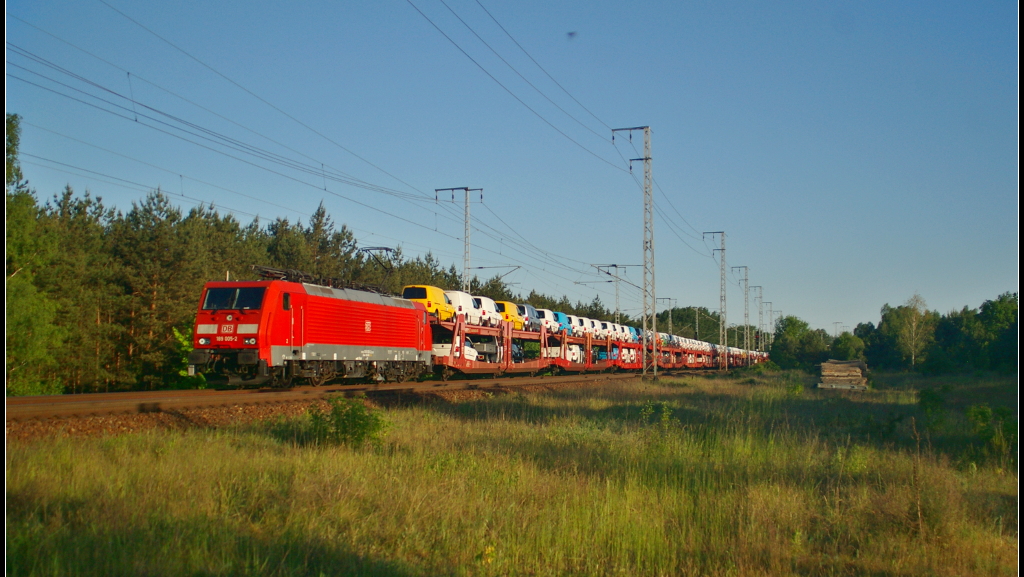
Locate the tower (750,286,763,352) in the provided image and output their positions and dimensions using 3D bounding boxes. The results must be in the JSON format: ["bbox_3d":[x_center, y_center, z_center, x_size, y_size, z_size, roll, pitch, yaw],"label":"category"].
[{"bbox_3d":[53.330,8.550,259.710,3.000,17.650,0.850,-1,-4,14],"label":"tower"}]

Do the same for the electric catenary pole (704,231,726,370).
[{"bbox_3d":[26.070,1.650,152.550,3.000,17.800,0.850,-1,-4,14],"label":"electric catenary pole"}]

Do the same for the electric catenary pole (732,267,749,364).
[{"bbox_3d":[39.410,5.090,205.010,3.000,17.570,0.850,-1,-4,14],"label":"electric catenary pole"}]

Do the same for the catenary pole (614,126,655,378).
[{"bbox_3d":[8.640,-2.550,84.030,3.000,17.720,0.850,-1,-4,14],"label":"catenary pole"}]

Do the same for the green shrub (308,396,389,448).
[{"bbox_3d":[-3.013,2.497,22.000,1.450,1.120,1.300,0,-4,-8],"label":"green shrub"}]

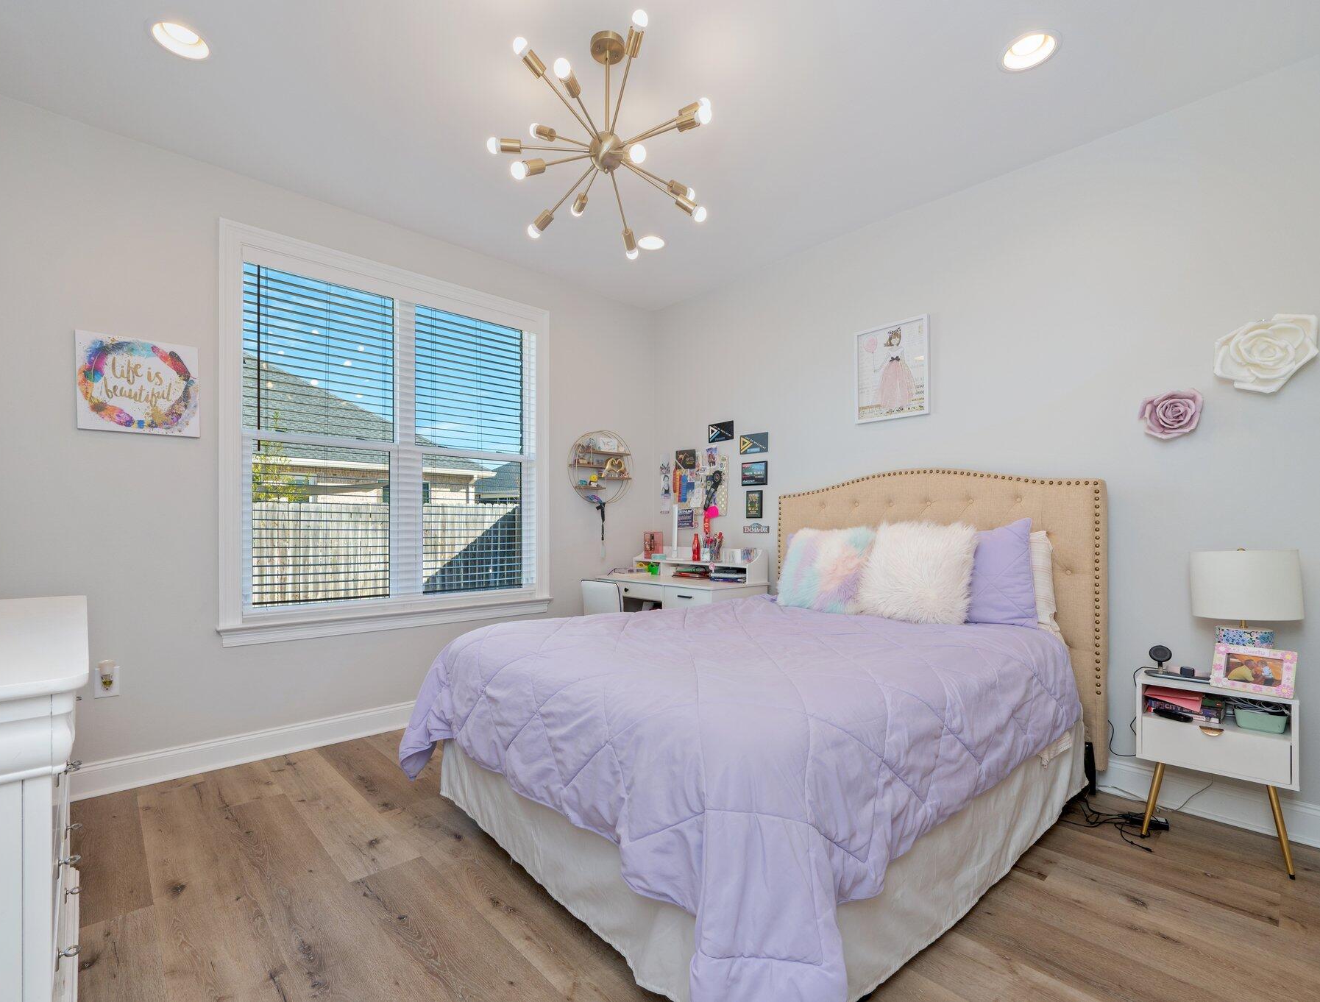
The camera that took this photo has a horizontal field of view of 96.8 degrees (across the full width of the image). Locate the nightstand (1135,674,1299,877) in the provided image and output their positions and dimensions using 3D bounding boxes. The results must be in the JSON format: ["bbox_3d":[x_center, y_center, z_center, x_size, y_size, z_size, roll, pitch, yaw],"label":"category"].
[{"bbox_3d":[1.972,0.922,2.080,0.330,0.565,0.400,1,-2,-45],"label":"nightstand"}]

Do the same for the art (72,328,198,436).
[{"bbox_3d":[-2.206,-0.495,2.491,0.392,0.398,0.025,1,-2,-43],"label":"art"}]

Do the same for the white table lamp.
[{"bbox_3d":[2.003,0.386,1.998,0.270,0.450,0.270,1,-2,-43],"label":"white table lamp"}]

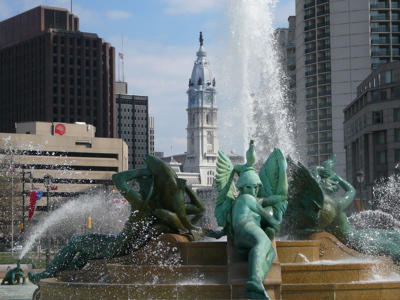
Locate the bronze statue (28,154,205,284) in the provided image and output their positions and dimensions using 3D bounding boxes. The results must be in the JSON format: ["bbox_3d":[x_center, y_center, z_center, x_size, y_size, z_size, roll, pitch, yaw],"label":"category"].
[{"bbox_3d":[-2.279,1.705,25.396,4.600,2.950,2.300,-3,-5,30],"label":"bronze statue"}]

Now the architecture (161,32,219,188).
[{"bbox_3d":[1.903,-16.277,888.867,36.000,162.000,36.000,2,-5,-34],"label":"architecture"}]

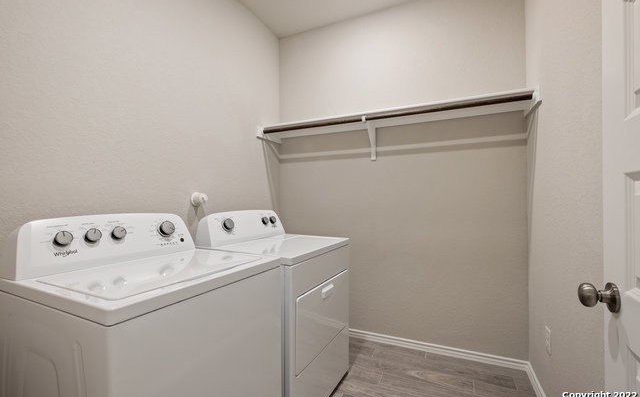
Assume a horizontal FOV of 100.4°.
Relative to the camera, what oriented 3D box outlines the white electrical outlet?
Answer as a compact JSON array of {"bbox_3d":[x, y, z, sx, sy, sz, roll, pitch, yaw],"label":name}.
[{"bbox_3d":[1.231,0.766,1.440,0.008,0.119,0.073,0,-1,25],"label":"white electrical outlet"}]

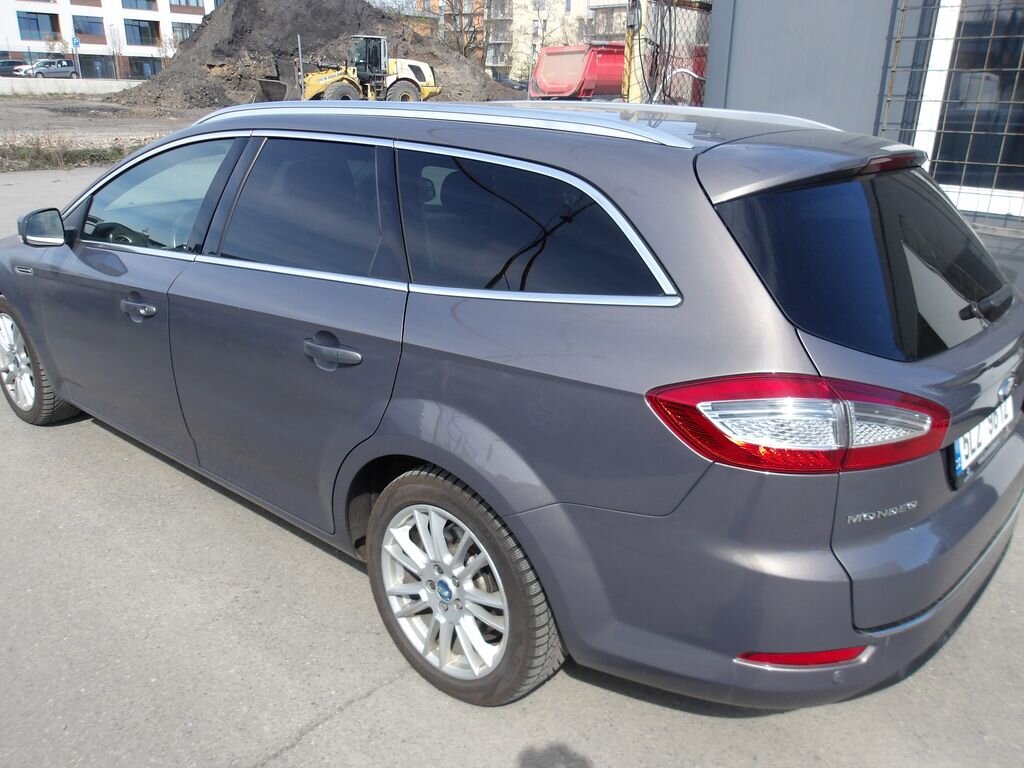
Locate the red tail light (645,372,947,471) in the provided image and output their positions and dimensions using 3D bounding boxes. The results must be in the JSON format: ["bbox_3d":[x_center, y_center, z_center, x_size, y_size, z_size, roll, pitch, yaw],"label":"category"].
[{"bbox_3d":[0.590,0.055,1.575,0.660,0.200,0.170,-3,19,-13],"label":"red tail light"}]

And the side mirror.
[{"bbox_3d":[-1.790,-0.595,3.046,0.120,0.155,0.185,11,21,27],"label":"side mirror"}]

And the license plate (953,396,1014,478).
[{"bbox_3d":[1.166,0.099,1.969,0.020,0.110,0.520,2,15,41],"label":"license plate"}]

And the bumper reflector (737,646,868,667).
[{"bbox_3d":[0.605,0.558,1.639,0.280,0.042,0.045,-2,19,-11],"label":"bumper reflector"}]

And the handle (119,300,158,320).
[{"bbox_3d":[-1.286,-0.256,2.749,0.220,0.045,0.052,16,23,37],"label":"handle"}]

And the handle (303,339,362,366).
[{"bbox_3d":[-0.469,-0.080,2.086,0.220,0.045,0.052,16,23,37],"label":"handle"}]

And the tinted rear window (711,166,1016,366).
[{"bbox_3d":[0.981,-0.322,2.001,1.260,0.470,0.130,-20,-11,-47],"label":"tinted rear window"}]

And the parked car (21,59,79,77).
[{"bbox_3d":[-39.190,-26.684,67.969,4.200,1.607,1.690,-14,24,-39],"label":"parked car"}]

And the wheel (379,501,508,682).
[{"bbox_3d":[-0.132,0.519,2.120,0.467,0.467,0.170,16,22,37],"label":"wheel"}]

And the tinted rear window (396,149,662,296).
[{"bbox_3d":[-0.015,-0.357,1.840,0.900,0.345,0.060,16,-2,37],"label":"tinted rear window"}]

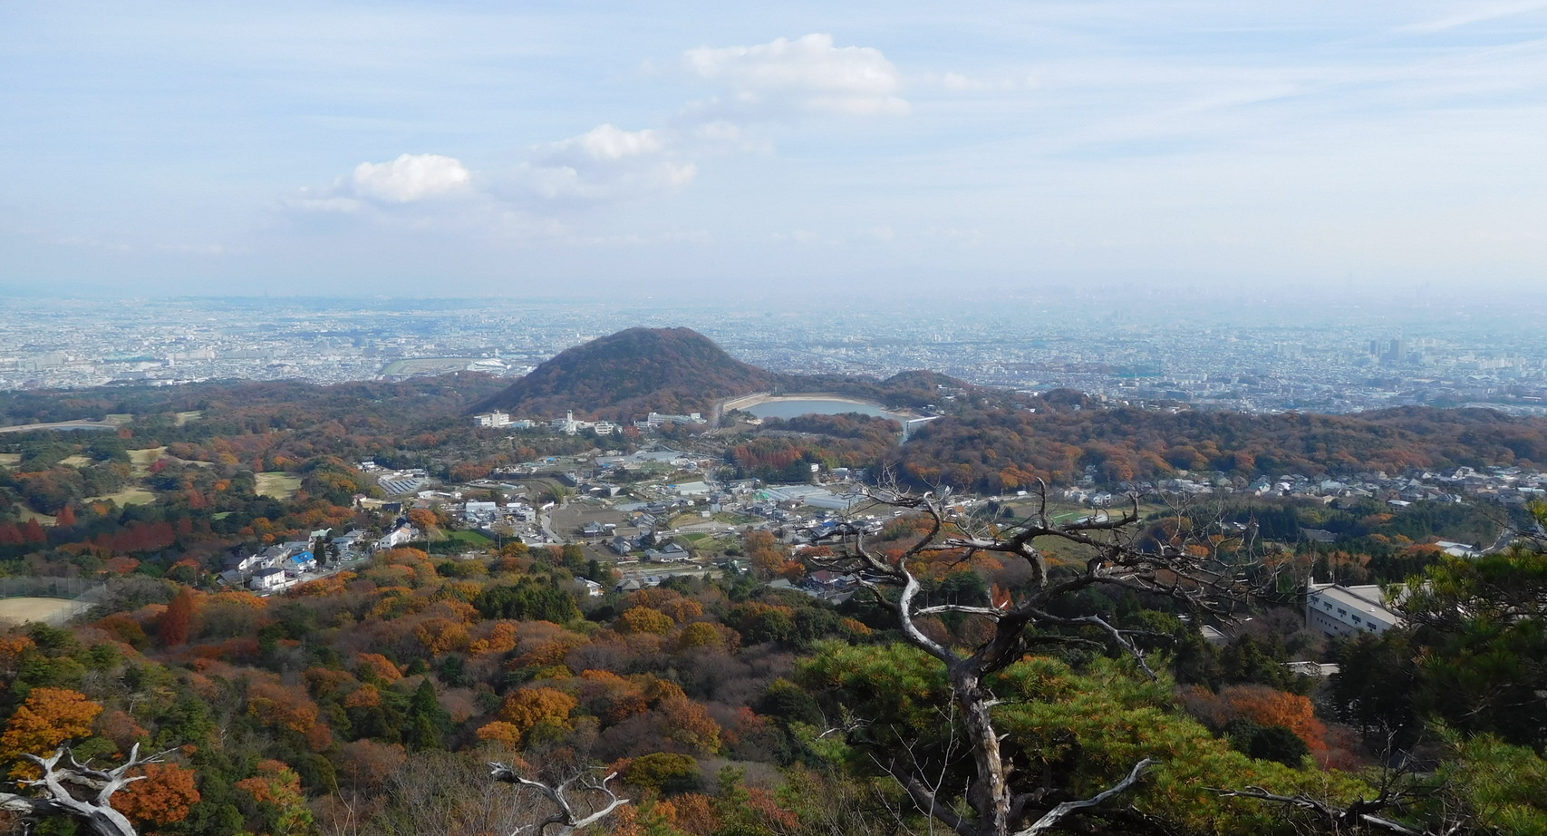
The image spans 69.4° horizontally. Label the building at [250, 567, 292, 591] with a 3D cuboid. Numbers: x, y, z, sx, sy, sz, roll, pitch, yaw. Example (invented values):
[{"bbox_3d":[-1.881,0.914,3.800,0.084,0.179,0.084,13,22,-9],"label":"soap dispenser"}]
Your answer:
[{"bbox_3d":[-237.888,75.427,527.098,7.800,7.200,12.200,3,8,21],"label":"building"}]

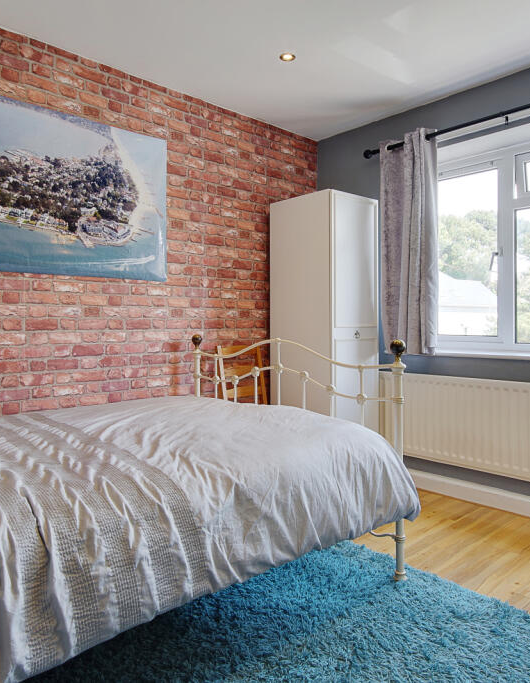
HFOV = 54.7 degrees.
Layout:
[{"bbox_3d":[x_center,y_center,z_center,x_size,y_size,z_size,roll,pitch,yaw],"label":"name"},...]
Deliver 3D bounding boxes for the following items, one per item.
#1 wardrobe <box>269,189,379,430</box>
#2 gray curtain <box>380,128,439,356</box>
[{"bbox_3d":[0.404,-0.001,3.493,0.460,1.876,0.540,-2,2,-42],"label":"wardrobe"},{"bbox_3d":[0.880,-0.591,3.178,0.121,1.348,0.424,-2,2,-42],"label":"gray curtain"}]

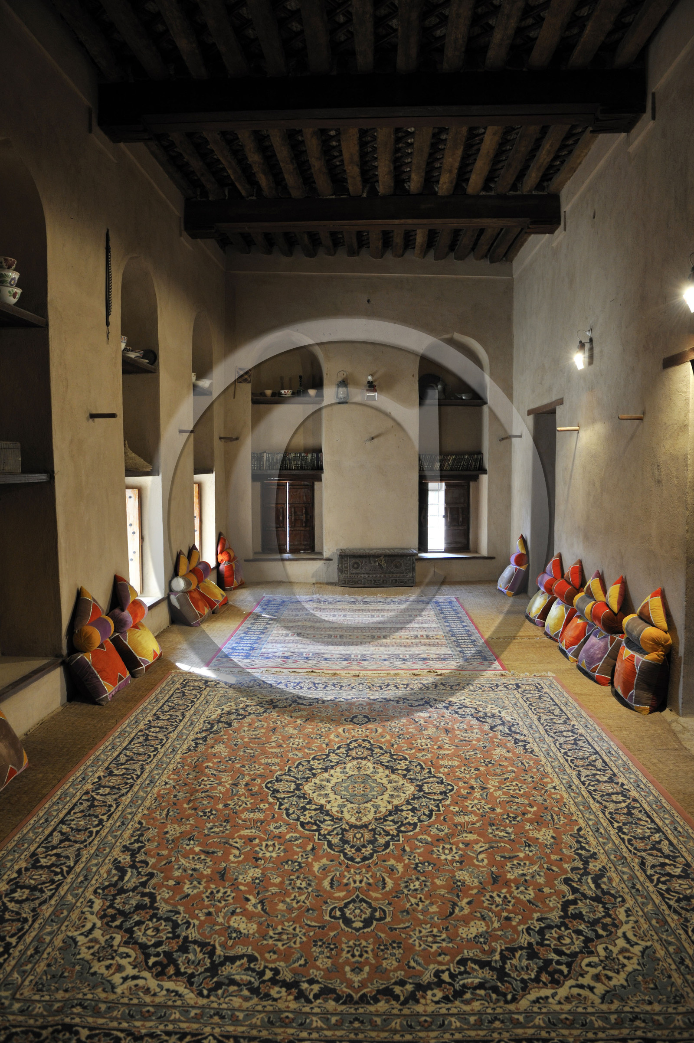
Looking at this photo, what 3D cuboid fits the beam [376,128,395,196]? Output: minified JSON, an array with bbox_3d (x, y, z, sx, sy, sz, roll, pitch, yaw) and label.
[{"bbox_3d":[0.327,-3.110,5.788,0.142,0.135,1.988,0,4,4],"label":"beam"}]

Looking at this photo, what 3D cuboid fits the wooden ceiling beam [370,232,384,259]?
[{"bbox_3d":[0.355,-3.592,8.576,0.150,0.155,1.737,0,4,4],"label":"wooden ceiling beam"}]

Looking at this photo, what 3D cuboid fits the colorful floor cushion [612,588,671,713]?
[{"bbox_3d":[1.779,0.758,4.188,0.241,0.696,0.412,-1,4,-5],"label":"colorful floor cushion"}]

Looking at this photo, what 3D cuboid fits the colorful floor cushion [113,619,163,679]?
[{"bbox_3d":[-1.695,0.999,5.506,0.186,0.364,0.519,-33,3,3],"label":"colorful floor cushion"}]

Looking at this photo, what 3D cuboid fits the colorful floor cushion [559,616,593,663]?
[{"bbox_3d":[1.831,0.878,5.347,0.127,0.348,0.389,38,3,-1],"label":"colorful floor cushion"}]

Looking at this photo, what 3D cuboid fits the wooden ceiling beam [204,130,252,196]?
[{"bbox_3d":[-1.003,-3.104,5.830,0.121,0.135,1.988,0,4,4],"label":"wooden ceiling beam"}]

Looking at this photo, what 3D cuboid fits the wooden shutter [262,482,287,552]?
[{"bbox_3d":[-1.037,-0.063,9.955,0.376,1.015,0.049,0,4,2],"label":"wooden shutter"}]

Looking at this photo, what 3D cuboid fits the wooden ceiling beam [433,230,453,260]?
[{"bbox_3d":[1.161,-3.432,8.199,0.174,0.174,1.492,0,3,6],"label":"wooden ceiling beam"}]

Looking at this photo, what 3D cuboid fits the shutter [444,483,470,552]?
[{"bbox_3d":[1.570,-0.076,9.920,0.360,1.000,0.045,0,3,1],"label":"shutter"}]

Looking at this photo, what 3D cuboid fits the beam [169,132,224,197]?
[{"bbox_3d":[-1.357,-3.255,6.088,0.153,0.161,2.066,0,4,2],"label":"beam"}]

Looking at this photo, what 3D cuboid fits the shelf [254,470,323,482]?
[{"bbox_3d":[-0.787,-0.610,9.233,0.939,0.141,0.360,0,4,-4],"label":"shelf"}]

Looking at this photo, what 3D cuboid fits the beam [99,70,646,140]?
[{"bbox_3d":[0.173,-3.116,5.242,4.014,0.310,0.310,0,4,1],"label":"beam"}]

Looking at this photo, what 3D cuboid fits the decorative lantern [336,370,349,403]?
[{"bbox_3d":[-0.057,-1.728,8.917,0.167,0.417,0.150,0,4,-4],"label":"decorative lantern"}]

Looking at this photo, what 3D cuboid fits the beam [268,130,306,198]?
[{"bbox_3d":[-0.554,-3.428,6.410,0.150,0.155,1.939,0,4,3],"label":"beam"}]

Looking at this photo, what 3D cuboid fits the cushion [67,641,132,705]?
[{"bbox_3d":[-1.548,0.929,4.421,0.121,0.348,0.389,-33,2,3],"label":"cushion"}]

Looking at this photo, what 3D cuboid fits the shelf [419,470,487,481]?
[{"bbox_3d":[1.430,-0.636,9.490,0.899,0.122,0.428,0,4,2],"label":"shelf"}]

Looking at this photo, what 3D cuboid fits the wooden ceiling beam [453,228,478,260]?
[{"bbox_3d":[1.510,-3.602,8.564,0.150,0.155,1.767,0,4,2],"label":"wooden ceiling beam"}]

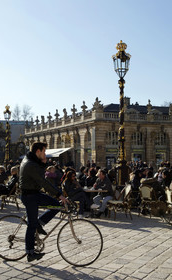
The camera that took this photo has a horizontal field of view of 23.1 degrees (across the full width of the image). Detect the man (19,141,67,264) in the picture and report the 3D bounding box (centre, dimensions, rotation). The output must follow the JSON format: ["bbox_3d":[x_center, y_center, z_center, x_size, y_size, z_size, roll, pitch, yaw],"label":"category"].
[{"bbox_3d":[-0.600,0.880,5.980,0.720,1.690,0.500,-1,-3,17],"label":"man"}]

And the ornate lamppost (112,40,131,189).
[{"bbox_3d":[1.637,-1.067,19.026,0.840,6.970,0.840,0,-3,0],"label":"ornate lamppost"}]

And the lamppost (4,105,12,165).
[{"bbox_3d":[-7.673,0.029,41.144,0.820,6.990,0.820,1,-3,-23],"label":"lamppost"}]

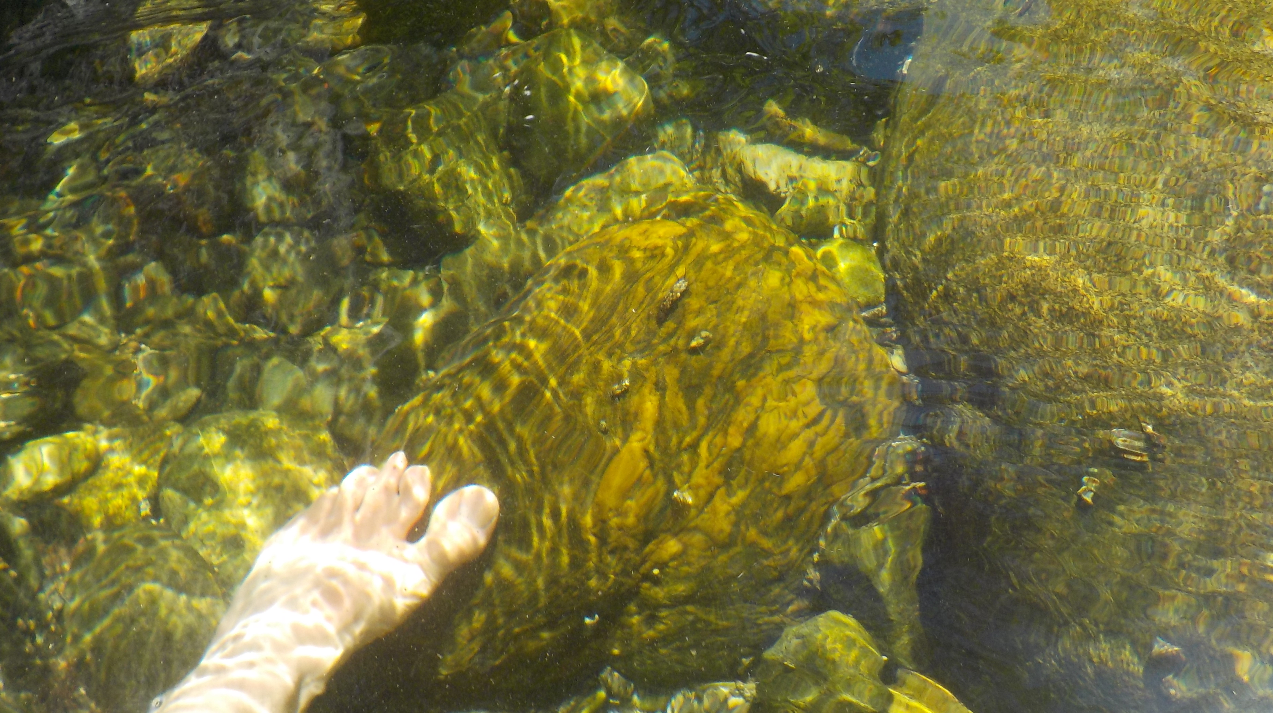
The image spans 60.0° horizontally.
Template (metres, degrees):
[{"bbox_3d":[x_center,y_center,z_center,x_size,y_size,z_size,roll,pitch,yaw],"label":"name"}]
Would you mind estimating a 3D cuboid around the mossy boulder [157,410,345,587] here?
[{"bbox_3d":[-0.298,0.114,0.875,0.155,0.120,0.145,0,50,0],"label":"mossy boulder"}]

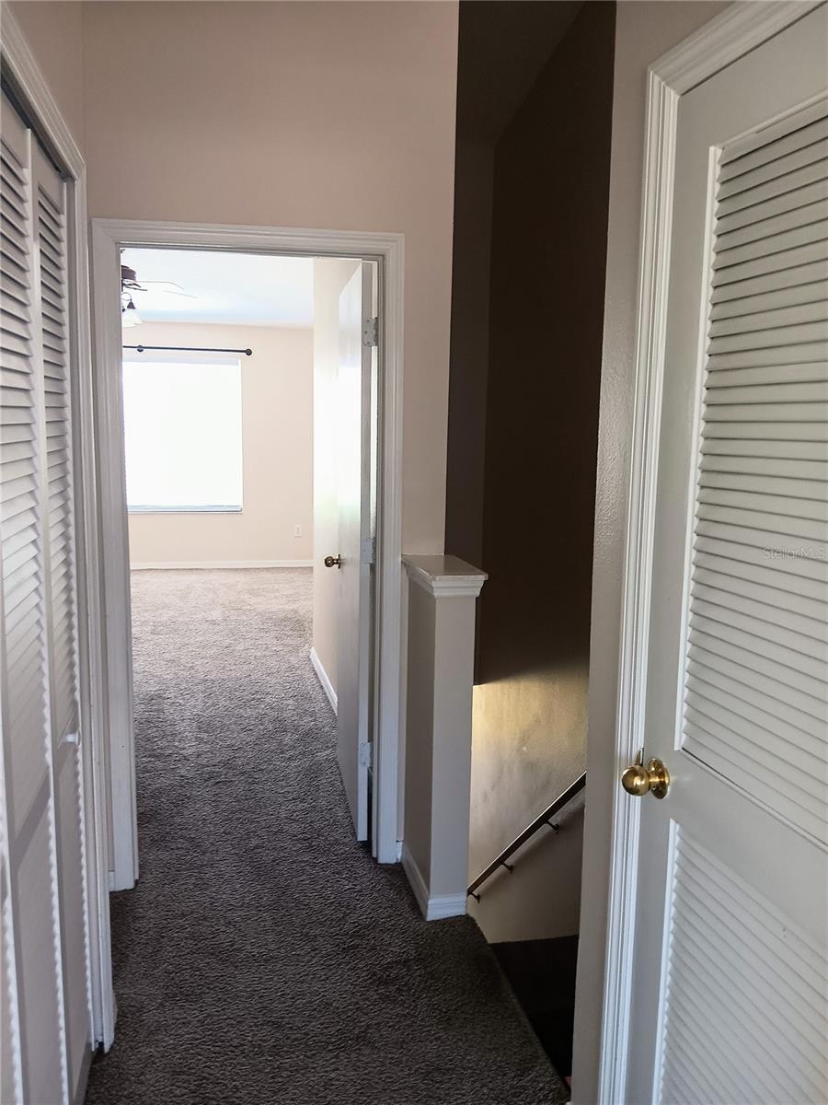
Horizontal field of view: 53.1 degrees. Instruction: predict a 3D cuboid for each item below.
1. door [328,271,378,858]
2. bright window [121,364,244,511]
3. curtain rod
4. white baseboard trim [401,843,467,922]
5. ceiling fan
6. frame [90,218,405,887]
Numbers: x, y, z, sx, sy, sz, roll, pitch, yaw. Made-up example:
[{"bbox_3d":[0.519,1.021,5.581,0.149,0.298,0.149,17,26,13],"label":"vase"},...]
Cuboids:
[{"bbox_3d":[-0.237,-0.005,3.250,0.036,2.013,0.780,0,8,-10],"label":"door"},{"bbox_3d":[-2.713,-1.182,8.448,1.900,1.534,0.110,-1,8,-13],"label":"bright window"},{"bbox_3d":[-2.675,-2.028,8.250,2.100,0.065,0.100,-1,8,-13],"label":"curtain rod"},{"bbox_3d":[0.067,1.080,2.761,0.133,0.078,0.343,-1,8,-13],"label":"white baseboard trim"},{"bbox_3d":[-1.853,-1.587,5.100,1.280,0.420,1.280,-1,8,-13],"label":"ceiling fan"},{"bbox_3d":[-0.515,0.046,2.726,0.940,2.110,0.140,-1,8,-13],"label":"frame"}]

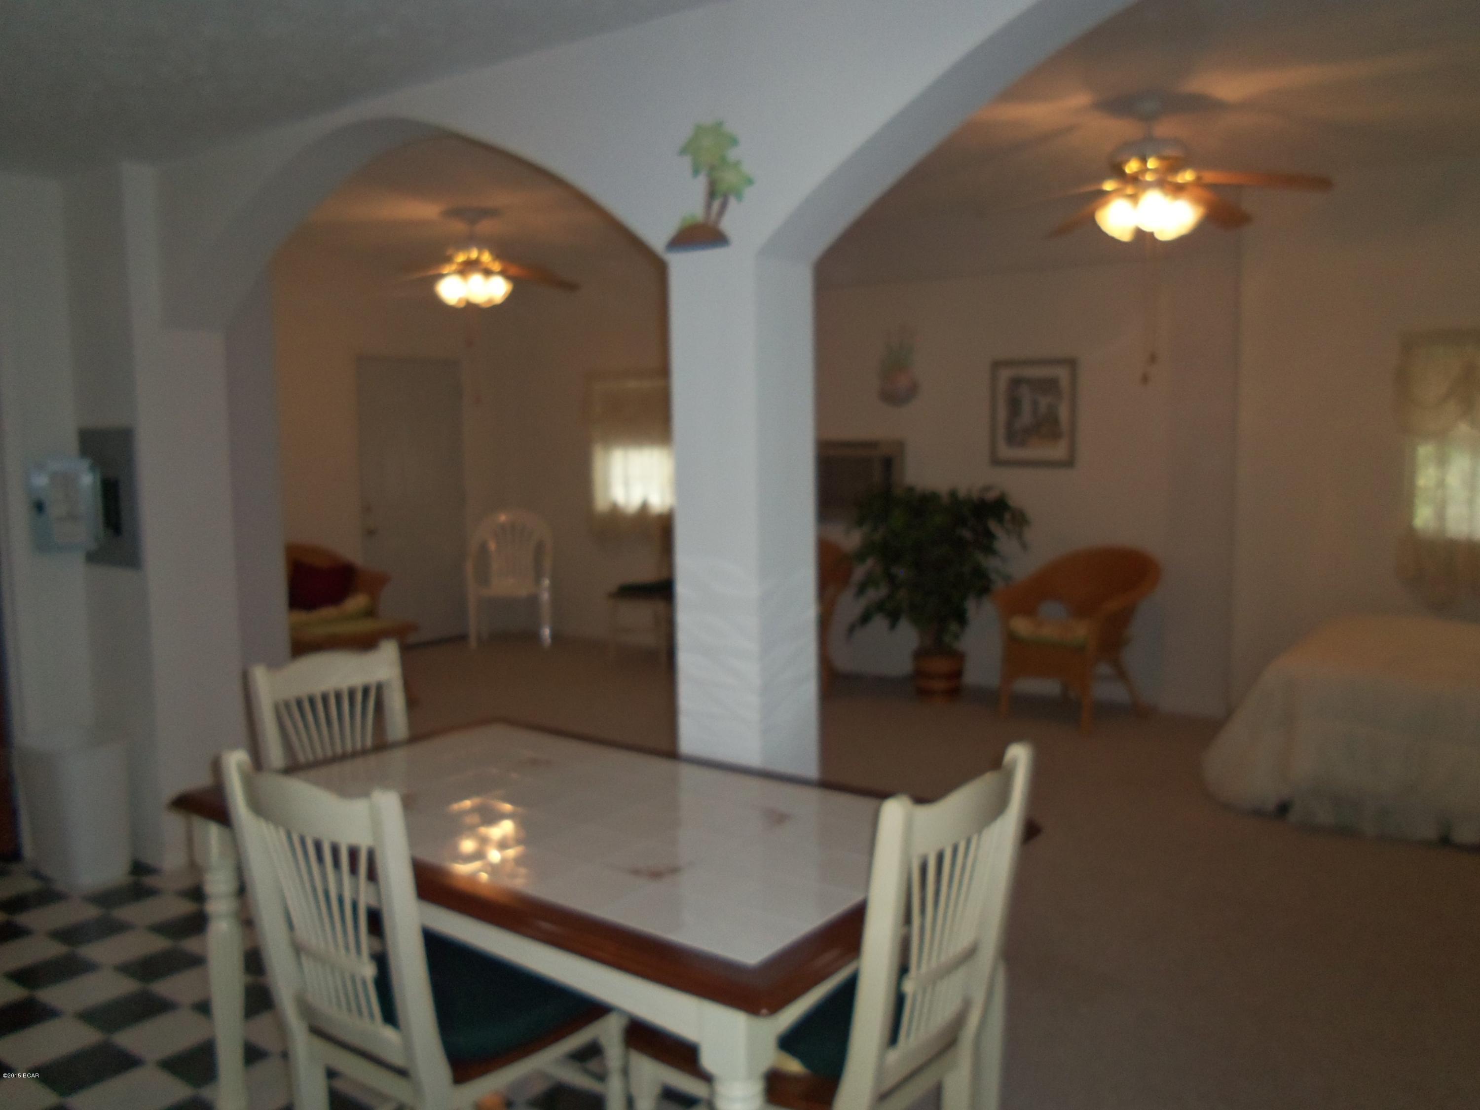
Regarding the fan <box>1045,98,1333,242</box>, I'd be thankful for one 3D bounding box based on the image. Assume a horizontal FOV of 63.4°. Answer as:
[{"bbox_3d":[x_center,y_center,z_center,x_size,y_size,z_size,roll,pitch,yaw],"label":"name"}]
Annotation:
[{"bbox_3d":[1.231,-1.151,3.589,1.012,0.405,1.012,3,7,35],"label":"fan"}]

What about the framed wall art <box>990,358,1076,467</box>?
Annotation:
[{"bbox_3d":[1.663,-0.805,6.812,0.511,0.617,0.030,3,7,35],"label":"framed wall art"}]

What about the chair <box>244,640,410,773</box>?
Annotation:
[{"bbox_3d":[-0.900,0.742,3.077,0.536,0.941,0.466,4,7,37],"label":"chair"}]

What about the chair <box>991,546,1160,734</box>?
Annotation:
[{"bbox_3d":[1.798,0.415,6.360,0.708,0.891,0.668,-6,8,-44],"label":"chair"}]

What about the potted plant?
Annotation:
[{"bbox_3d":[1.129,0.220,6.798,0.992,1.208,0.891,3,7,35],"label":"potted plant"}]

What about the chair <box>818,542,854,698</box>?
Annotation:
[{"bbox_3d":[0.331,0.340,7.291,0.668,0.891,0.708,1,6,16],"label":"chair"}]

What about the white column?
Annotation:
[{"bbox_3d":[0.018,0.276,2.855,0.241,1.892,0.250,3,7,35],"label":"white column"}]

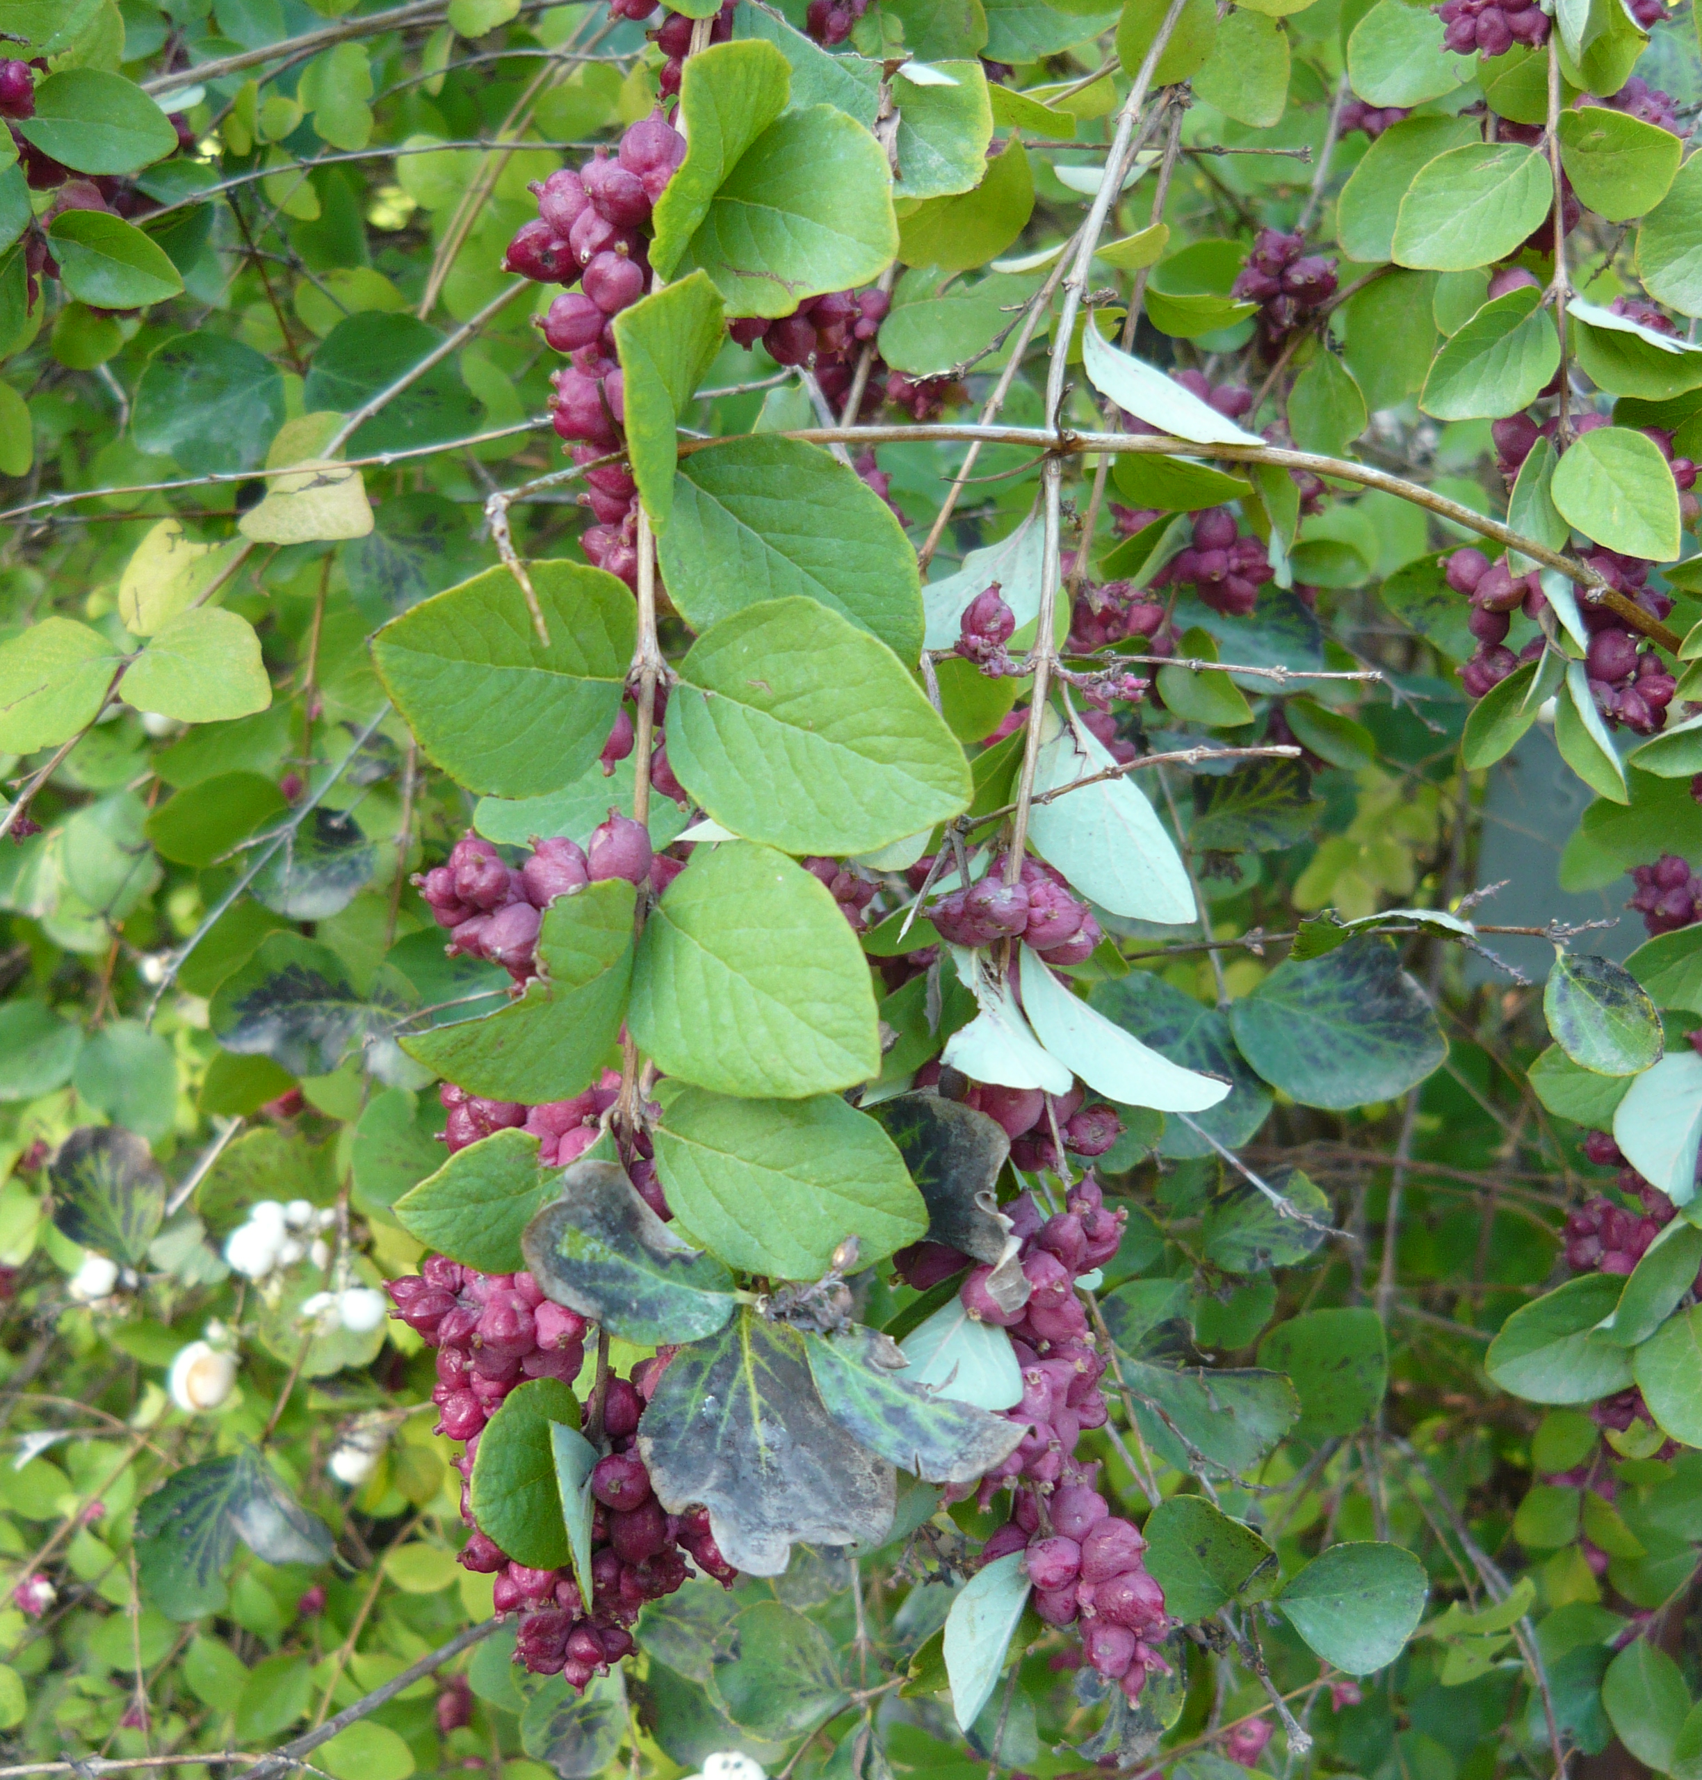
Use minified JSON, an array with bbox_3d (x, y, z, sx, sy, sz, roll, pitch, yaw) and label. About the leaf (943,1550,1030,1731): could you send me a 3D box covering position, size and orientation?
[{"bbox_3d":[0.021,0.122,0.354,0.012,0.031,0.011,21,-2,-22],"label":"leaf"}]

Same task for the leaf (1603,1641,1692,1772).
[{"bbox_3d":[0.252,0.257,0.680,0.028,0.035,0.009,-30,-18,-11],"label":"leaf"}]

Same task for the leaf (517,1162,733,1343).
[{"bbox_3d":[-0.032,0.052,0.310,0.032,0.024,0.008,19,-20,4],"label":"leaf"}]

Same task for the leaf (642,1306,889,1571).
[{"bbox_3d":[-0.014,0.083,0.330,0.037,0.039,0.012,-8,-14,-5],"label":"leaf"}]

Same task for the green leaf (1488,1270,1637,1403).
[{"bbox_3d":[0.132,0.084,0.400,0.030,0.010,0.022,-12,61,-7],"label":"green leaf"}]

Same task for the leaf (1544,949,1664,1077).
[{"bbox_3d":[0.150,0.025,0.430,0.020,0.029,0.005,-34,-13,-12],"label":"leaf"}]

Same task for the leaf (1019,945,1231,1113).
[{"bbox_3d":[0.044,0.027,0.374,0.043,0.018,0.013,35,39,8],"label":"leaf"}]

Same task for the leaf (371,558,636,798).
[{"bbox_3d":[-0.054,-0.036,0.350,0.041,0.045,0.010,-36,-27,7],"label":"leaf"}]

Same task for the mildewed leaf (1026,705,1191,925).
[{"bbox_3d":[0.040,-0.011,0.357,0.019,0.043,0.012,-32,-5,25],"label":"mildewed leaf"}]

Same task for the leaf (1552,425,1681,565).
[{"bbox_3d":[0.147,-0.076,0.415,0.024,0.029,0.005,-44,-9,-16],"label":"leaf"}]

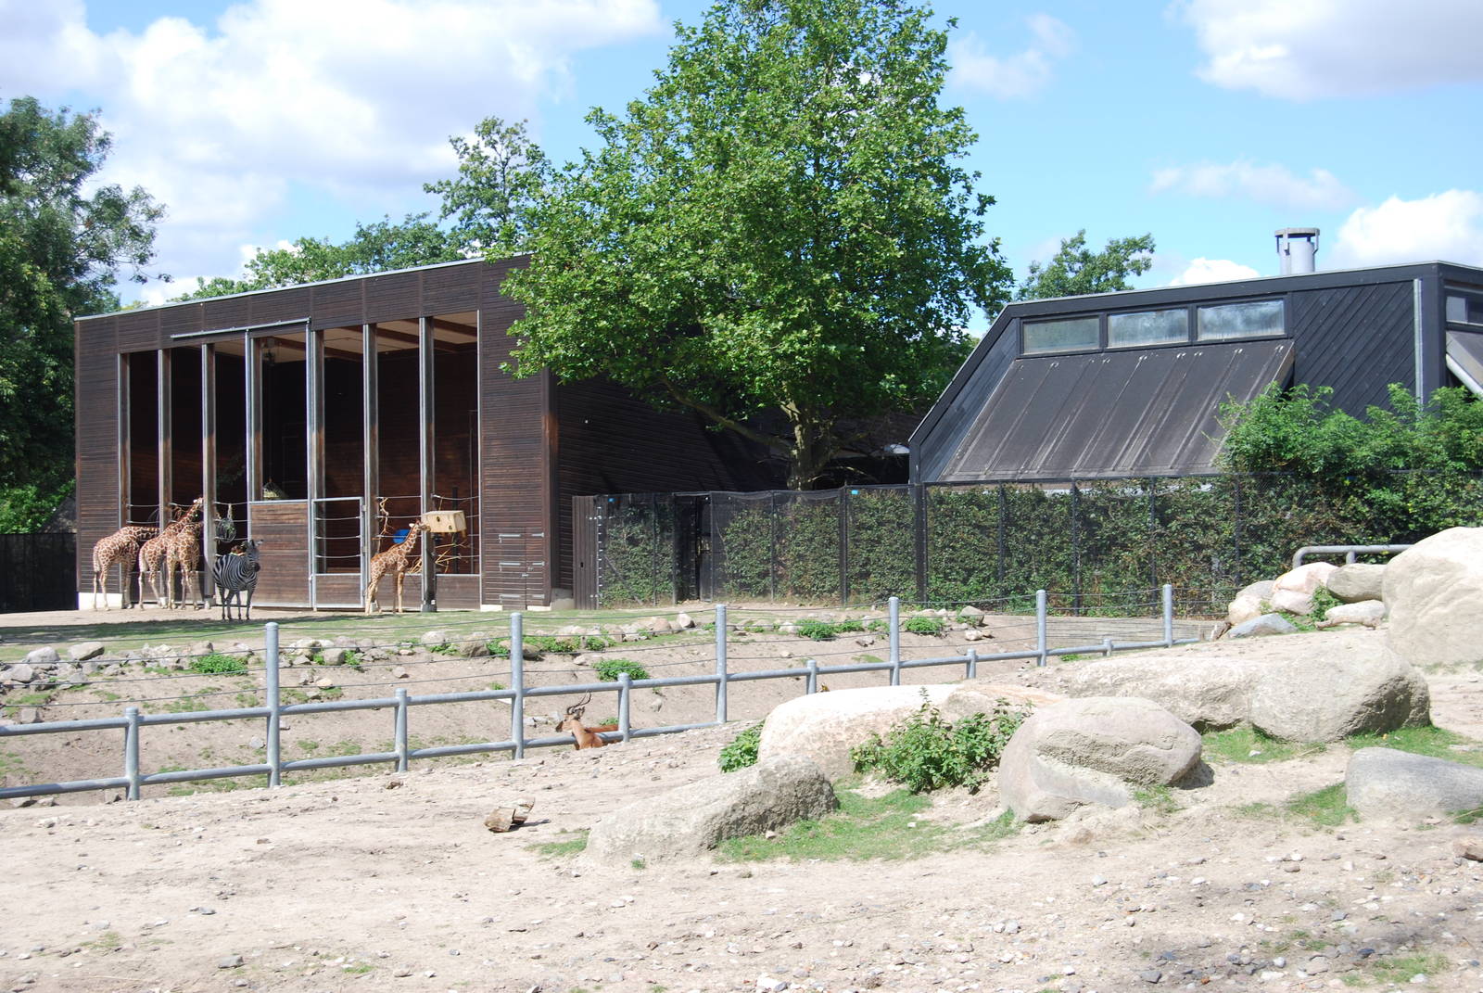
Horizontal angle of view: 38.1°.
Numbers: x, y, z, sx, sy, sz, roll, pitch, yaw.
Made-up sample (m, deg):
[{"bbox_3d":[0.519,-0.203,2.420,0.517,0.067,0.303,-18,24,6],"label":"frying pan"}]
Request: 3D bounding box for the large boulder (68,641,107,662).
[{"bbox_3d":[-10.886,2.574,35.700,0.630,0.320,0.460,-1,-1,0],"label":"large boulder"}]

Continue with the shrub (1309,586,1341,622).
[{"bbox_3d":[7.134,1.309,26.200,0.382,0.439,0.380,-1,-1,15],"label":"shrub"}]

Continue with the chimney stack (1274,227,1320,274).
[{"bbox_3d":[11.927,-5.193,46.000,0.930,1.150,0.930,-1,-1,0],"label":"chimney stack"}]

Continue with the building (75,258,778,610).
[{"bbox_3d":[-8.218,-0.961,51.566,18.250,7.340,6.800,-2,-1,43],"label":"building"}]

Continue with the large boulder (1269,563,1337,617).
[{"bbox_3d":[7.089,1.159,27.000,0.890,0.686,0.750,-1,-1,15],"label":"large boulder"}]

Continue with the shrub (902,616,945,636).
[{"bbox_3d":[2.638,1.867,31.000,0.636,0.285,0.520,-1,-1,5],"label":"shrub"}]

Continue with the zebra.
[{"bbox_3d":[-10.188,1.676,43.400,0.550,1.600,1.850,0,-1,-35],"label":"zebra"}]

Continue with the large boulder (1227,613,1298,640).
[{"bbox_3d":[6.125,1.518,25.200,0.780,0.360,0.600,-1,-1,0],"label":"large boulder"}]

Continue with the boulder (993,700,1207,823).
[{"bbox_3d":[2.374,1.726,14.200,1.240,0.780,1.000,-1,-1,0],"label":"boulder"}]

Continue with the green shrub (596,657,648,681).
[{"bbox_3d":[-1.566,2.261,28.000,0.726,0.318,0.620,-1,-1,-3],"label":"green shrub"}]

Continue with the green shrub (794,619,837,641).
[{"bbox_3d":[1.279,2.298,37.000,0.720,0.350,0.600,-1,-1,0],"label":"green shrub"}]

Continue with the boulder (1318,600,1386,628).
[{"bbox_3d":[7.267,1.391,25.500,0.827,0.331,0.550,-1,-1,16],"label":"boulder"}]

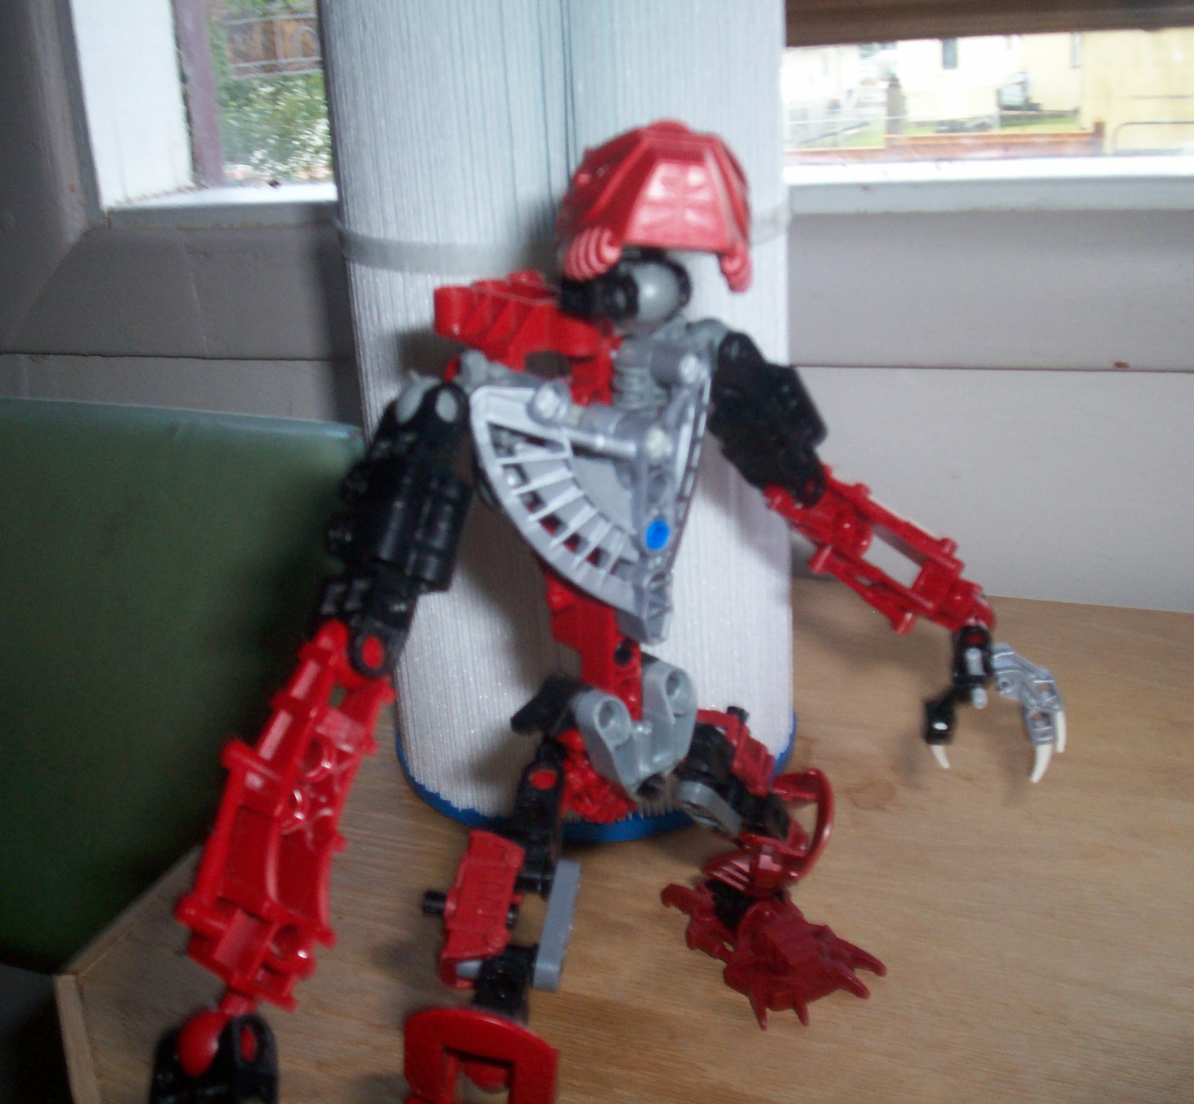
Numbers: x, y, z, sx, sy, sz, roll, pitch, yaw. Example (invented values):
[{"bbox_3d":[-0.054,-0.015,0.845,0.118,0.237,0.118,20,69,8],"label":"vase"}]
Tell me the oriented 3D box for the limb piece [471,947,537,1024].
[{"bbox_3d":[-0.020,0.092,0.325,0.013,0.016,0.013,-6,0,-9],"label":"limb piece"}]

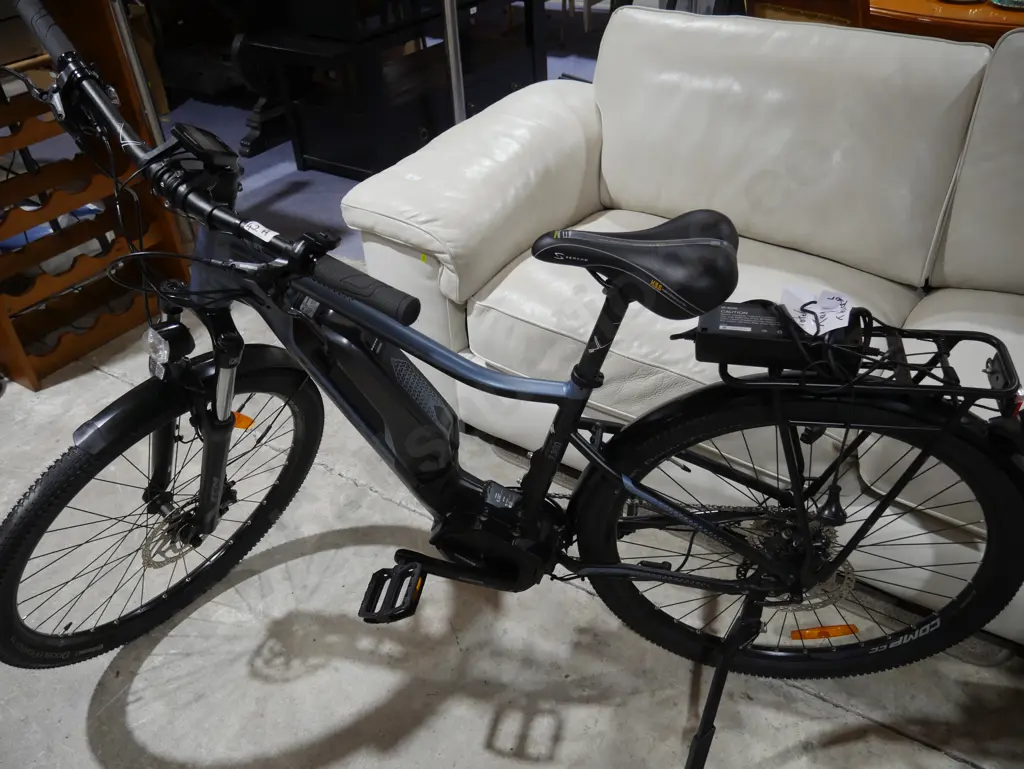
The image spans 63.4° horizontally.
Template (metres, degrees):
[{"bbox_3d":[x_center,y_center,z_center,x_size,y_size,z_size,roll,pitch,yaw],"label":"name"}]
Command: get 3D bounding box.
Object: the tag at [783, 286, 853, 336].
[{"bbox_3d":[0.412,-0.100,1.120,0.090,0.018,0.085,3,62,11],"label":"tag"}]

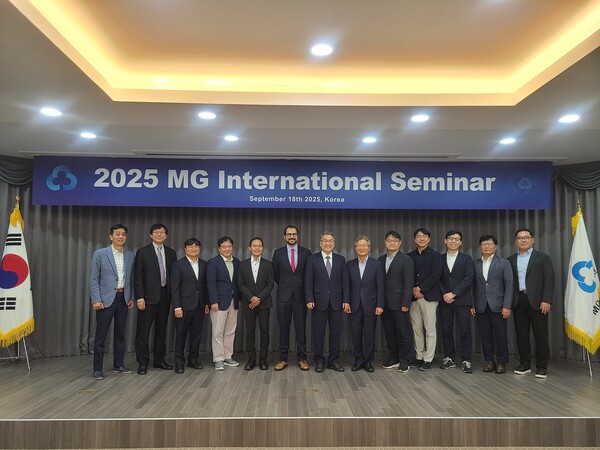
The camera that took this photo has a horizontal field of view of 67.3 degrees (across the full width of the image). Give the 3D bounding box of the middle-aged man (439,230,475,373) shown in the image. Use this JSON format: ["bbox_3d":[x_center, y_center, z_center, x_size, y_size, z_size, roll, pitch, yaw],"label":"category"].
[{"bbox_3d":[1.998,0.939,5.758,0.500,1.744,0.340,-4,-7,40],"label":"middle-aged man"}]

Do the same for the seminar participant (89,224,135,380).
[{"bbox_3d":[-2.252,0.875,5.390,0.520,1.768,0.360,5,-7,-42],"label":"seminar participant"}]

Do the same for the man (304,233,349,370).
[{"bbox_3d":[0.334,0.942,5.676,0.530,1.708,0.330,0,-5,4],"label":"man"}]

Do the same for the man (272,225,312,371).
[{"bbox_3d":[-0.095,0.901,5.729,0.510,1.796,0.320,1,-5,-4],"label":"man"}]

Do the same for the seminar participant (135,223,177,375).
[{"bbox_3d":[-1.803,0.873,5.628,0.530,1.817,0.350,5,-7,-40],"label":"seminar participant"}]

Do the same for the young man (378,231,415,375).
[{"bbox_3d":[1.212,0.933,5.662,0.490,1.722,0.360,-3,-6,30],"label":"young man"}]

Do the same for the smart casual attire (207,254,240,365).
[{"bbox_3d":[-0.990,1.077,5.833,0.480,1.375,0.300,4,-7,-38],"label":"smart casual attire"}]

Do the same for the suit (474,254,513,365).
[{"bbox_3d":[2.396,1.030,5.581,0.500,1.327,0.310,-3,-6,31],"label":"suit"}]

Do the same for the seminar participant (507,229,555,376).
[{"bbox_3d":[2.833,0.921,5.518,0.540,1.744,0.360,-4,-7,37],"label":"seminar participant"}]

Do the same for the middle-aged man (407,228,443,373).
[{"bbox_3d":[1.630,0.932,5.881,0.480,1.778,0.360,-2,-6,24],"label":"middle-aged man"}]

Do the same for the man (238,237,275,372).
[{"bbox_3d":[-0.555,0.972,5.751,0.490,1.654,0.320,1,-5,-6],"label":"man"}]

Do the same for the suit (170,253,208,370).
[{"bbox_3d":[-1.391,1.077,5.675,0.500,1.344,0.300,5,-7,-42],"label":"suit"}]

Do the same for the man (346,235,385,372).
[{"bbox_3d":[0.813,0.959,5.593,0.510,1.659,0.340,-1,-5,16],"label":"man"}]

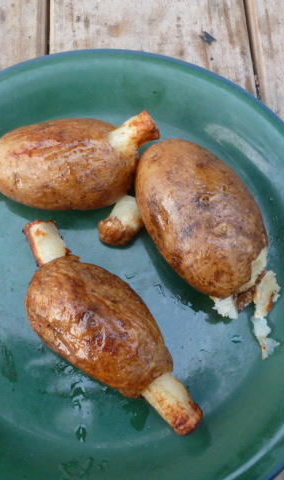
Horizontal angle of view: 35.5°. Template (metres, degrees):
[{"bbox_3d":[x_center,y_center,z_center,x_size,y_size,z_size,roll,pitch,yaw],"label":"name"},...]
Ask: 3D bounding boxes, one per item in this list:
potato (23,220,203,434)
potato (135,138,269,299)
[{"bbox_3d":[-0.019,0.044,0.221,0.049,0.043,0.131,-41,79,-12],"label":"potato"},{"bbox_3d":[0.032,-0.012,0.235,0.056,0.049,0.097,-29,77,-10],"label":"potato"}]

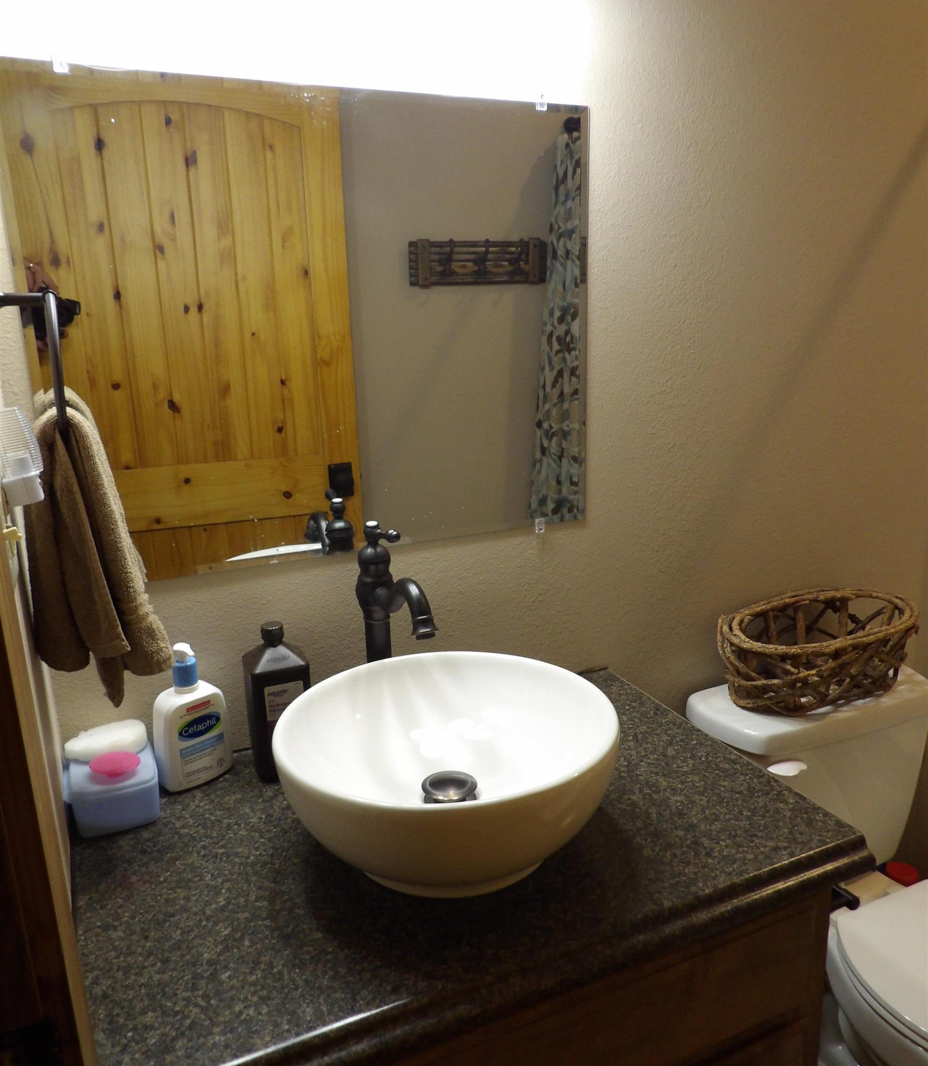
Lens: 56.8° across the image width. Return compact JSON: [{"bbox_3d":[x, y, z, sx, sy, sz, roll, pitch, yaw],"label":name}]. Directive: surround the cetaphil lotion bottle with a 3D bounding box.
[{"bbox_3d":[-0.367,0.239,1.149,0.092,0.190,0.051,-14,20,-40],"label":"cetaphil lotion bottle"}]

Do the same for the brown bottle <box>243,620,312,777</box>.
[{"bbox_3d":[-0.251,0.222,1.163,0.079,0.210,0.069,-8,16,-23],"label":"brown bottle"}]

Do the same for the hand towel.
[{"bbox_3d":[-0.405,0.029,0.938,0.136,0.332,0.135,-8,16,-23],"label":"hand towel"}]

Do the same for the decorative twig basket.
[{"bbox_3d":[0.634,0.212,1.532,0.390,0.139,0.218,-8,16,-25],"label":"decorative twig basket"}]

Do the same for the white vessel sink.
[{"bbox_3d":[-0.018,0.286,1.024,0.396,0.149,0.396,-1,15,0],"label":"white vessel sink"}]

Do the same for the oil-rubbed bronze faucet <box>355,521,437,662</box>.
[{"bbox_3d":[-0.083,0.167,1.115,0.058,0.333,0.233,-8,16,-23],"label":"oil-rubbed bronze faucet"}]

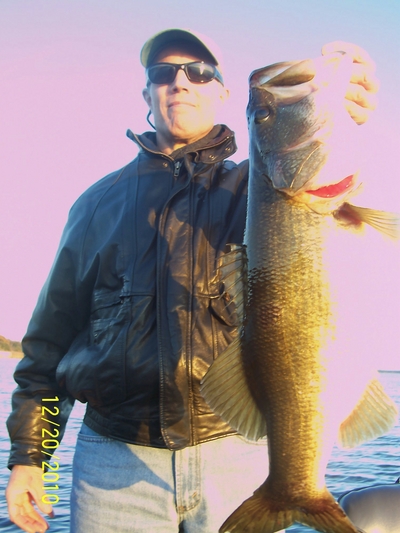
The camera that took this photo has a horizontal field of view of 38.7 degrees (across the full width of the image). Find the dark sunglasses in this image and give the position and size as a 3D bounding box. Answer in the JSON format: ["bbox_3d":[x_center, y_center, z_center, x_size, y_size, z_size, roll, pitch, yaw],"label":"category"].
[{"bbox_3d":[-0.024,-0.385,1.190,0.142,0.045,0.130,-2,-1,10],"label":"dark sunglasses"}]

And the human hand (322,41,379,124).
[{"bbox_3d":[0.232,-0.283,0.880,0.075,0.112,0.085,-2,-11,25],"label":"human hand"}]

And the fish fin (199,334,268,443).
[{"bbox_3d":[0.049,0.178,0.830,0.092,0.145,0.020,3,-10,0],"label":"fish fin"}]

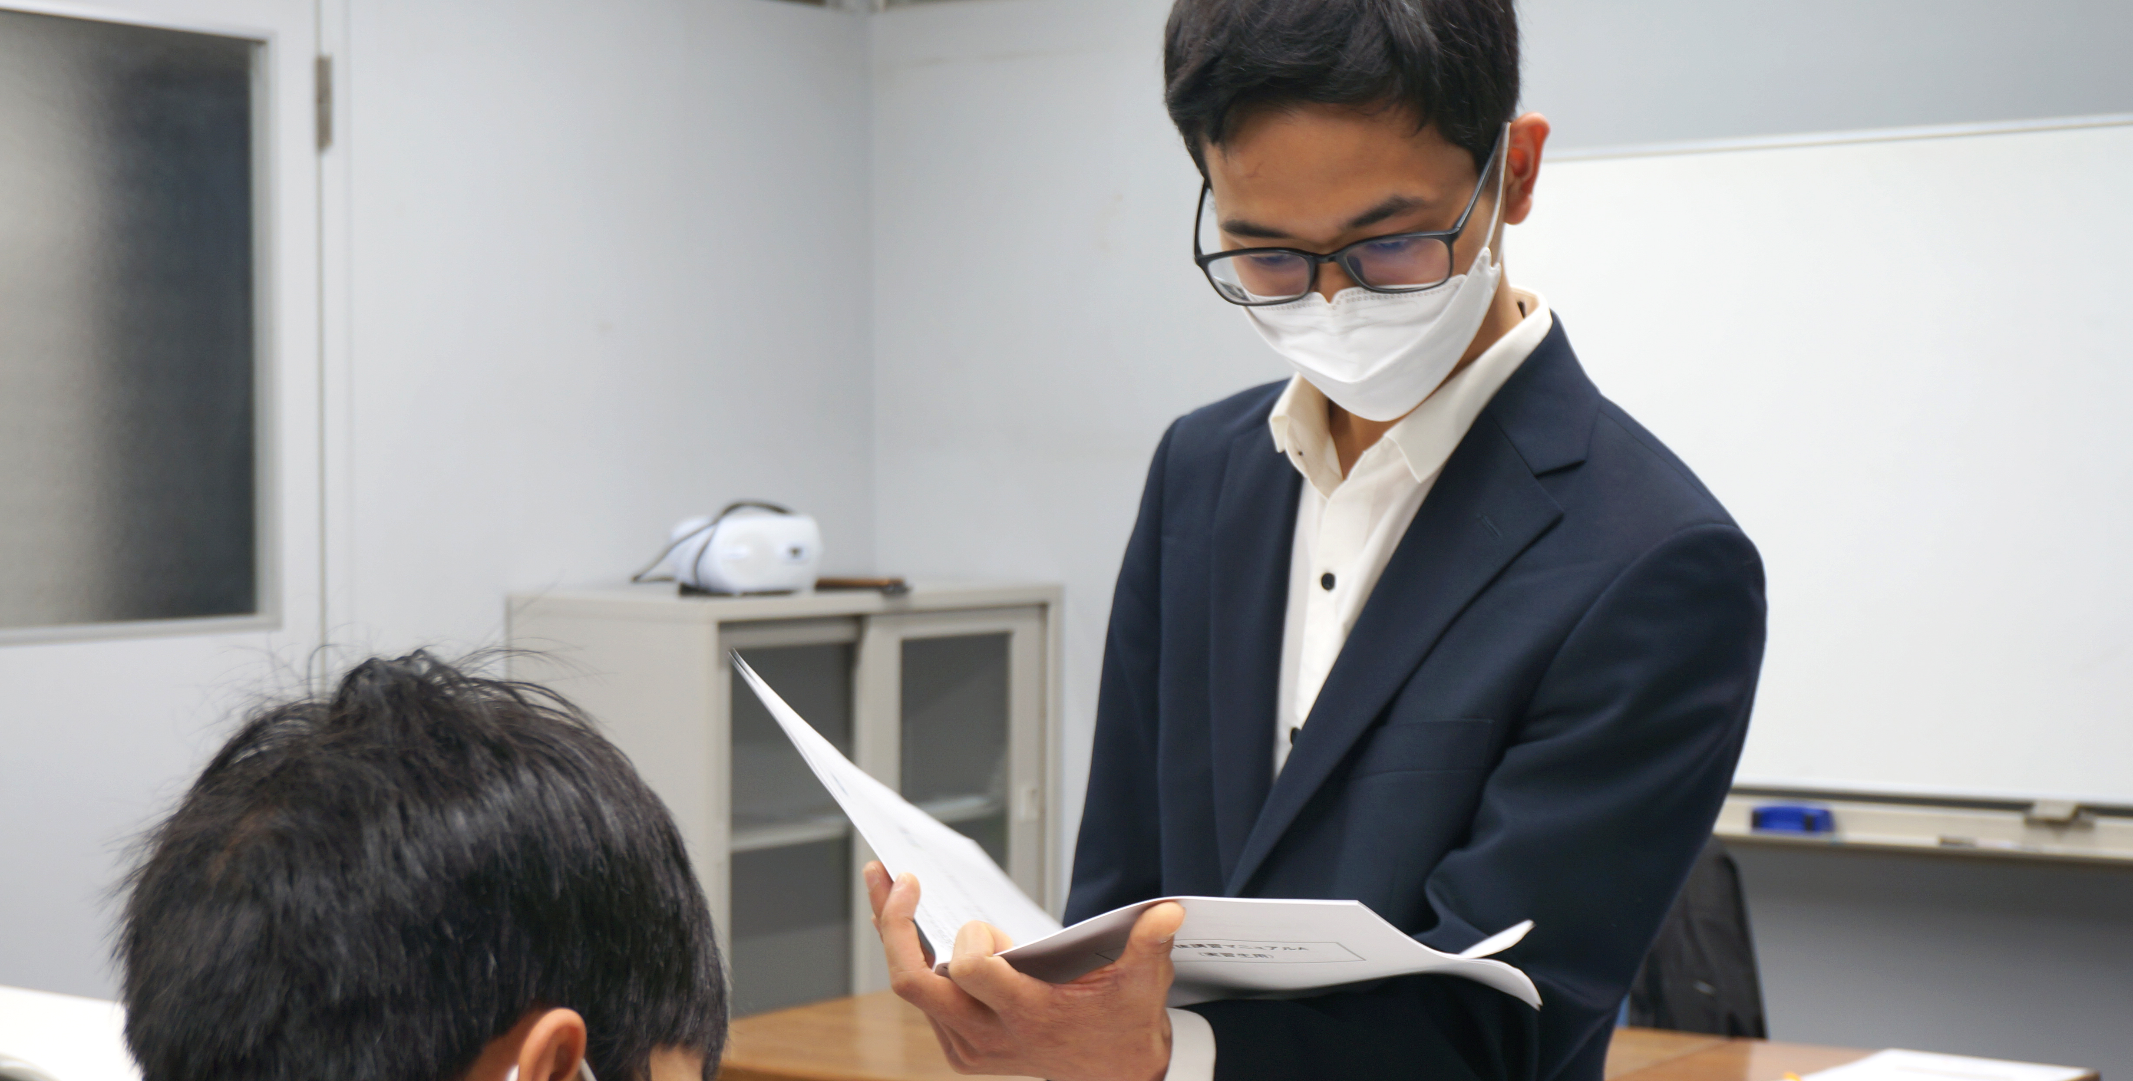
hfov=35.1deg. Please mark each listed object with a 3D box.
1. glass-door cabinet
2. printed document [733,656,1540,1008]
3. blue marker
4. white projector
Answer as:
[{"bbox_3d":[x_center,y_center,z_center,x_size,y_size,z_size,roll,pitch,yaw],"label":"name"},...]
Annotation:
[{"bbox_3d":[-0.420,0.643,5.304,0.400,1.130,0.880,1,2,35],"label":"glass-door cabinet"},{"bbox_3d":[0.029,0.190,1.689,0.355,0.135,0.297,12,-16,28],"label":"printed document"},{"bbox_3d":[1.028,0.395,4.774,0.100,0.036,0.058,1,2,35],"label":"blue marker"},{"bbox_3d":[-0.490,0.023,5.170,0.205,0.120,0.150,-2,2,-40],"label":"white projector"}]

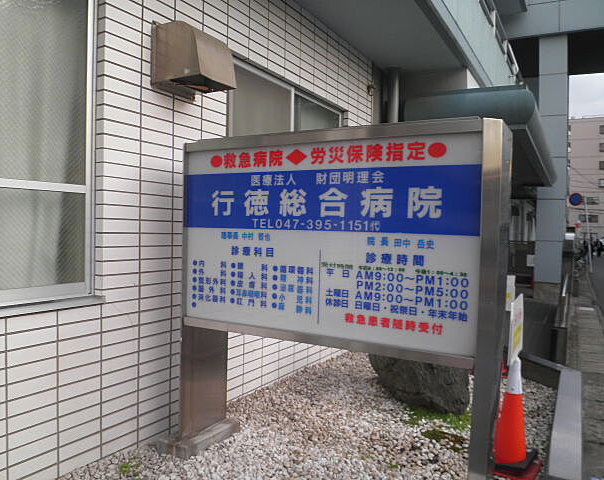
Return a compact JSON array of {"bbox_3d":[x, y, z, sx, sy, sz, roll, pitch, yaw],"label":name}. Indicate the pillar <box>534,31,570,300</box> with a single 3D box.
[{"bbox_3d":[5.517,-1.560,10.656,0.570,5.733,0.580,2,1,28],"label":"pillar"}]

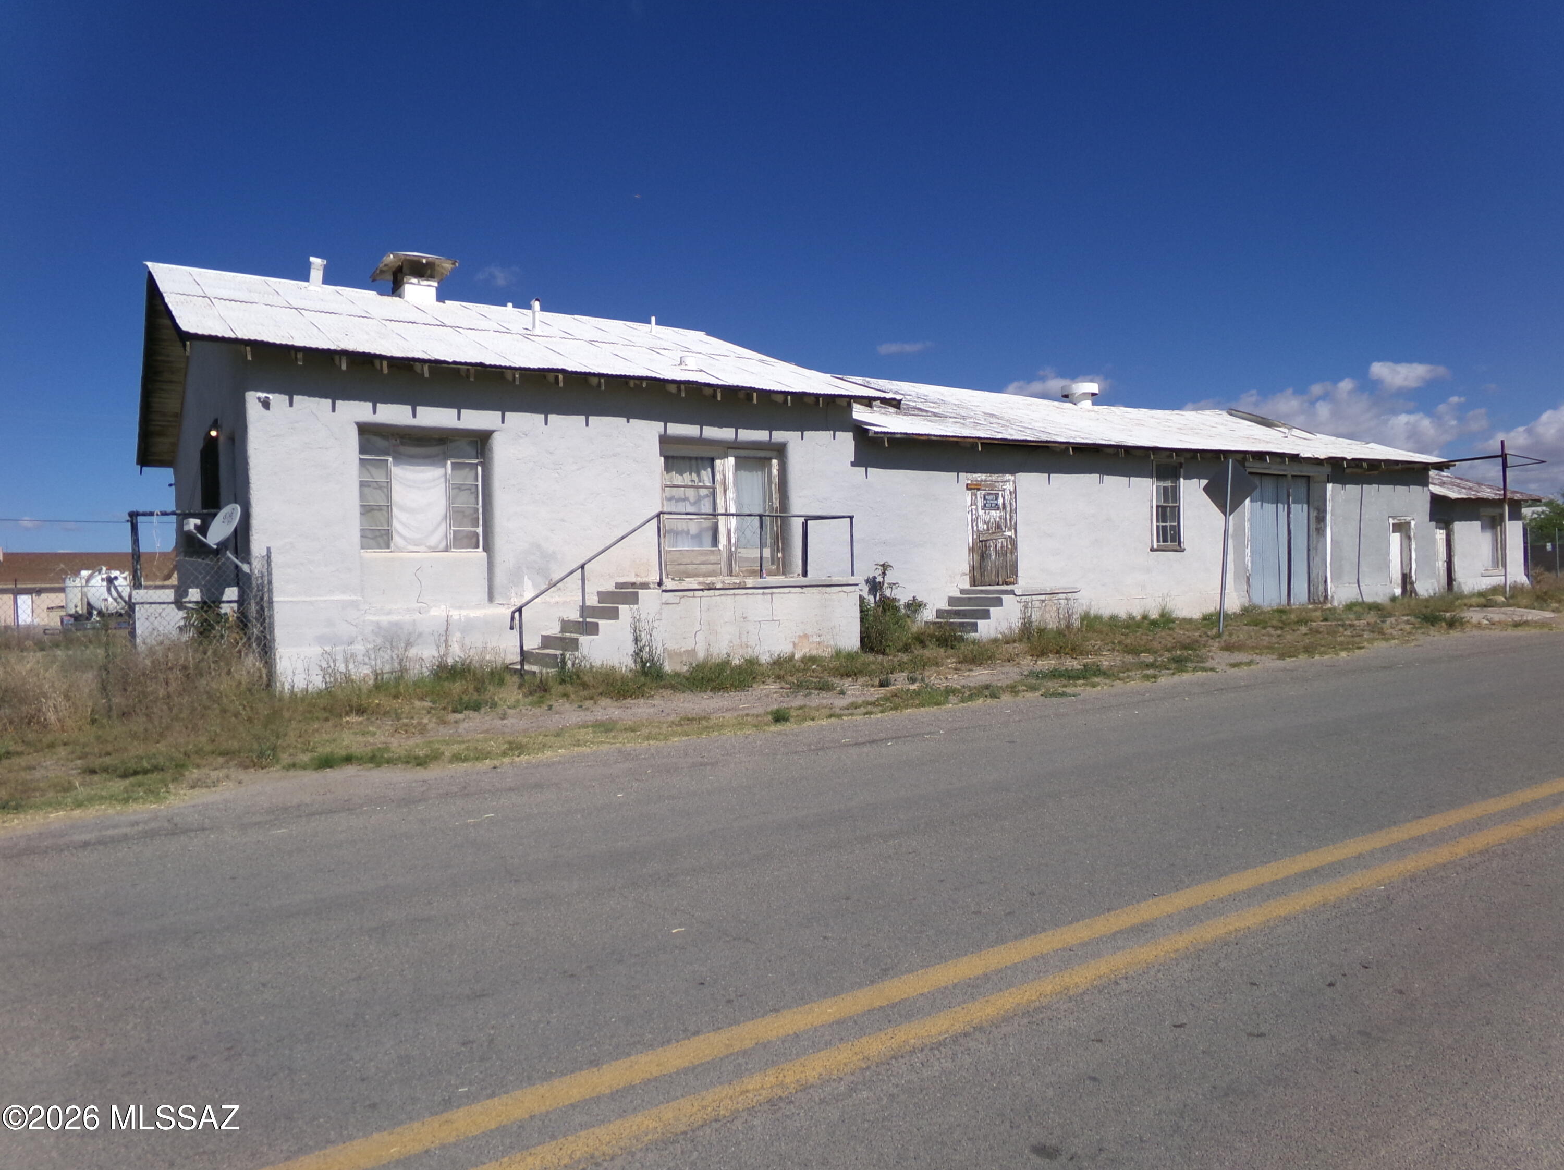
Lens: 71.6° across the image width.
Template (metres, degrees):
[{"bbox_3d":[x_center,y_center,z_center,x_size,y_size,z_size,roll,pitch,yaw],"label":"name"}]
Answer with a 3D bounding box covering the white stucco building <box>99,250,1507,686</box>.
[{"bbox_3d":[4.345,-2.794,28.028,35.663,7.488,13.494,-2,1,-33],"label":"white stucco building"}]

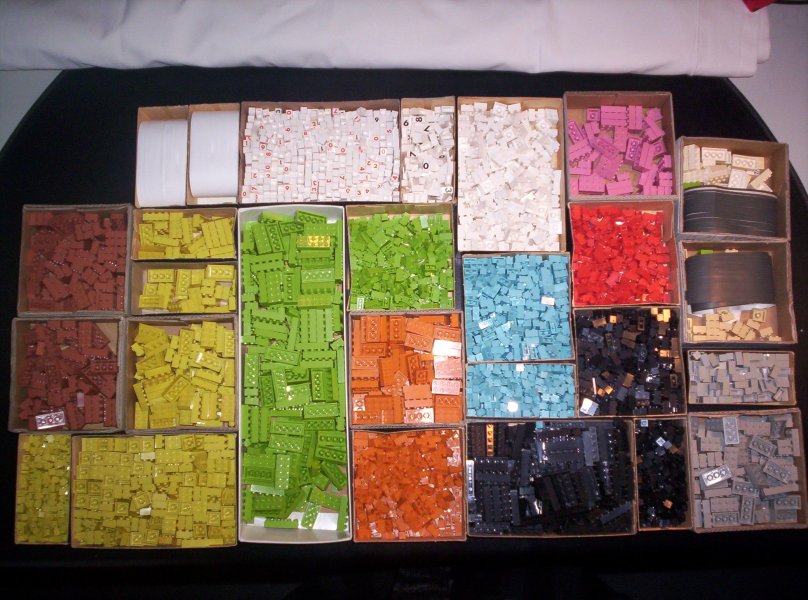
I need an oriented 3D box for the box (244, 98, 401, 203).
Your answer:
[{"bbox_3d":[-0.063,-0.110,0.664,0.120,0.028,0.080,-1,83,-1],"label":"box"}]

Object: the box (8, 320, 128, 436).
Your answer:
[{"bbox_3d":[-0.246,0.056,0.642,0.081,0.029,0.082,-1,83,-1],"label":"box"}]

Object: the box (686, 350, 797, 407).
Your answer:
[{"bbox_3d":[0.245,0.059,0.640,0.077,0.031,0.038,1,83,0],"label":"box"}]

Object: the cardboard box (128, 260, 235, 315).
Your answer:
[{"bbox_3d":[-0.163,-0.006,0.650,0.079,0.028,0.040,-1,83,-1],"label":"cardboard box"}]

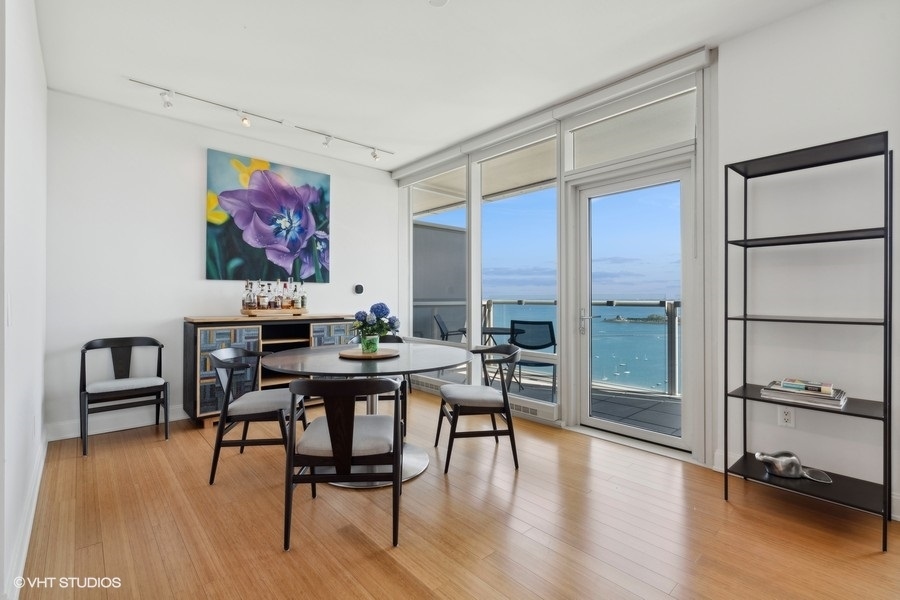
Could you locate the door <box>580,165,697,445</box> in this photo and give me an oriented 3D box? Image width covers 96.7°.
[{"bbox_3d":[1.458,0.073,3.203,0.062,2.066,0.879,0,0,-43],"label":"door"}]

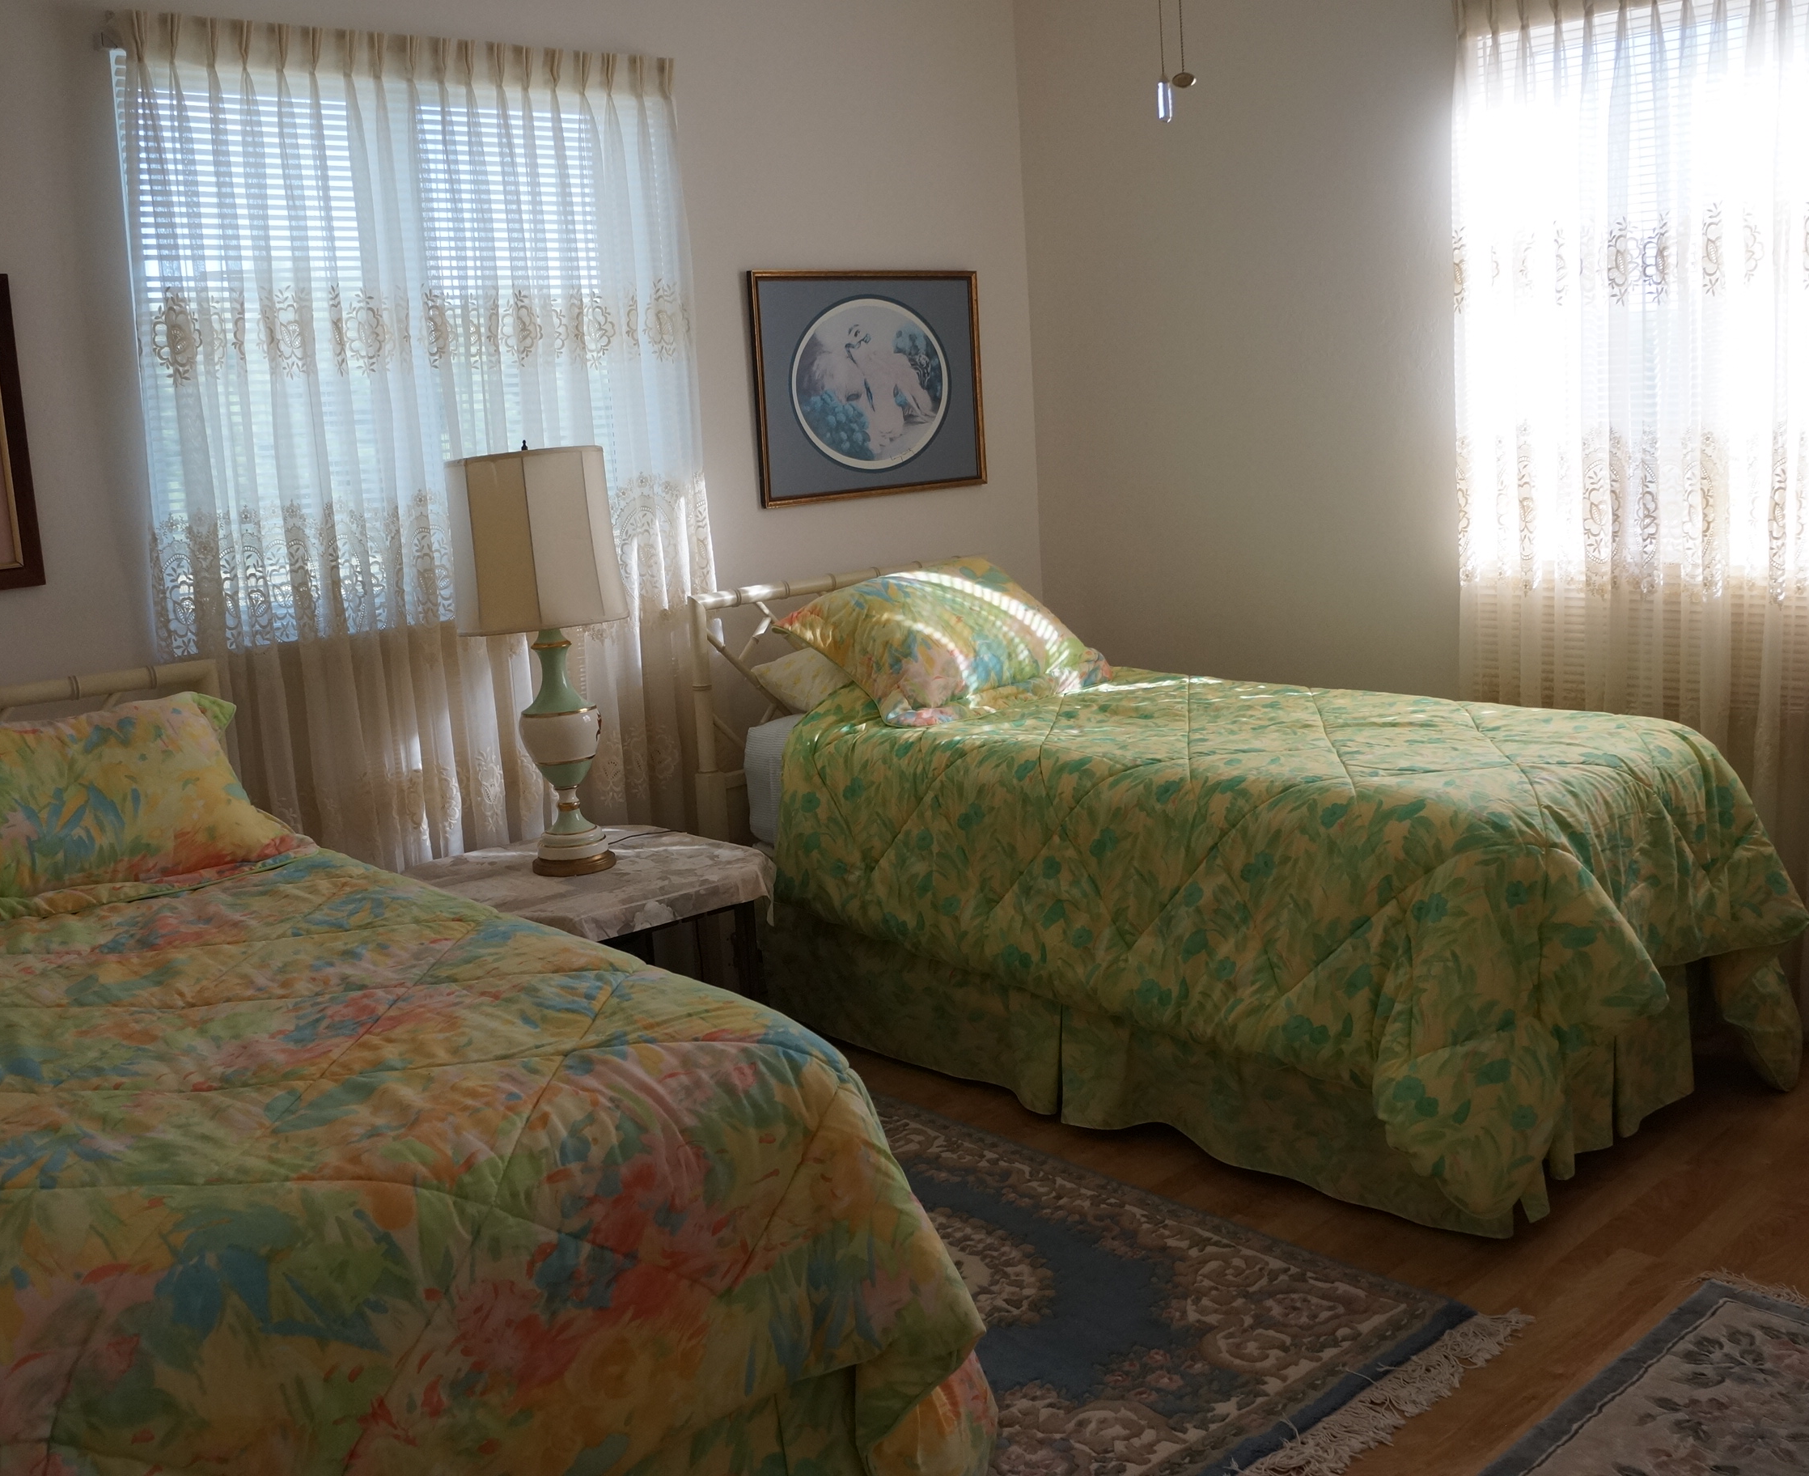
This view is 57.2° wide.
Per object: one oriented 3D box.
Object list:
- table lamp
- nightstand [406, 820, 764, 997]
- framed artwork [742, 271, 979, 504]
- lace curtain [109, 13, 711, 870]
[{"bbox_3d":[-0.676,-0.152,3.208,0.340,0.820,0.340,-13,14,-38],"label":"table lamp"},{"bbox_3d":[-0.593,0.518,3.266,0.580,0.530,0.480,-13,14,-38],"label":"nightstand"},{"bbox_3d":[-0.065,-0.911,4.311,0.745,0.565,0.030,-13,14,-38],"label":"framed artwork"},{"bbox_3d":[-0.929,-0.374,3.608,1.220,2.140,0.120,-13,14,-38],"label":"lace curtain"}]

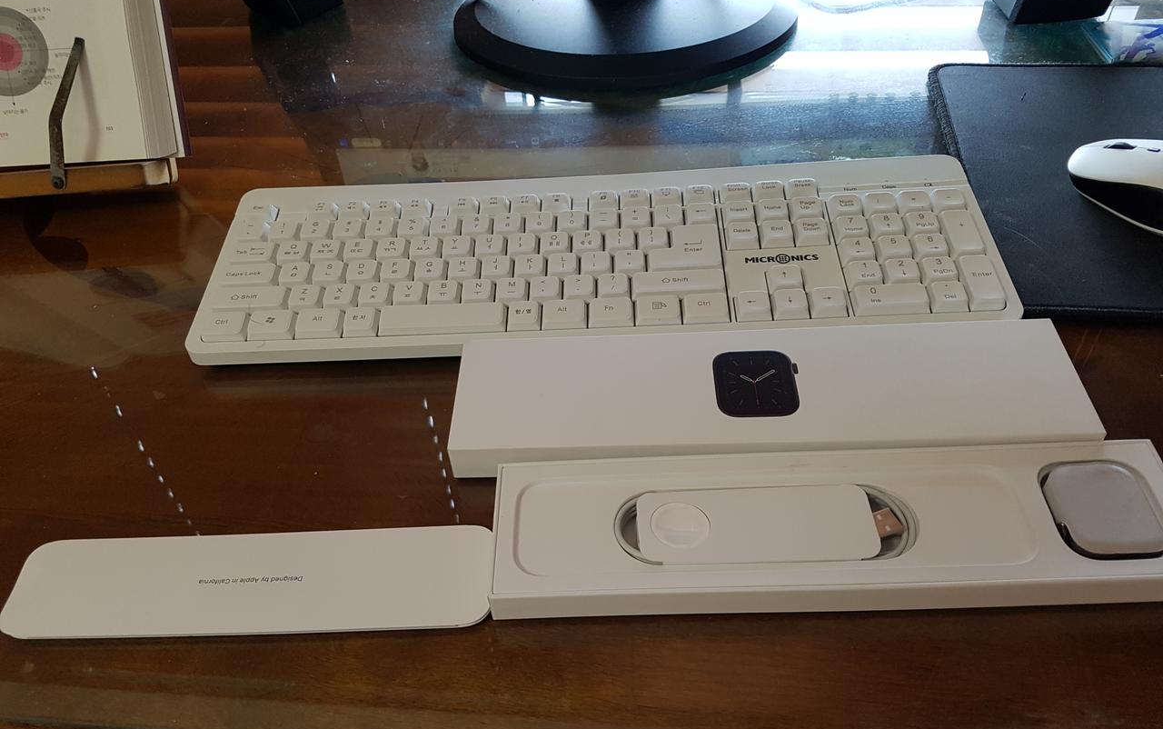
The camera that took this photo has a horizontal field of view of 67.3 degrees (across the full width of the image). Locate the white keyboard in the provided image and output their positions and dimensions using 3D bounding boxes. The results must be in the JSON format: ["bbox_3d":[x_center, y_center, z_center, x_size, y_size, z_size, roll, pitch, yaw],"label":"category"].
[{"bbox_3d":[0.009,-0.062,0.504,0.446,0.026,0.133,-2,47,2],"label":"white keyboard"}]

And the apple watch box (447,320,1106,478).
[{"bbox_3d":[0.087,0.017,0.427,0.295,0.022,0.071,-2,47,3],"label":"apple watch box"}]

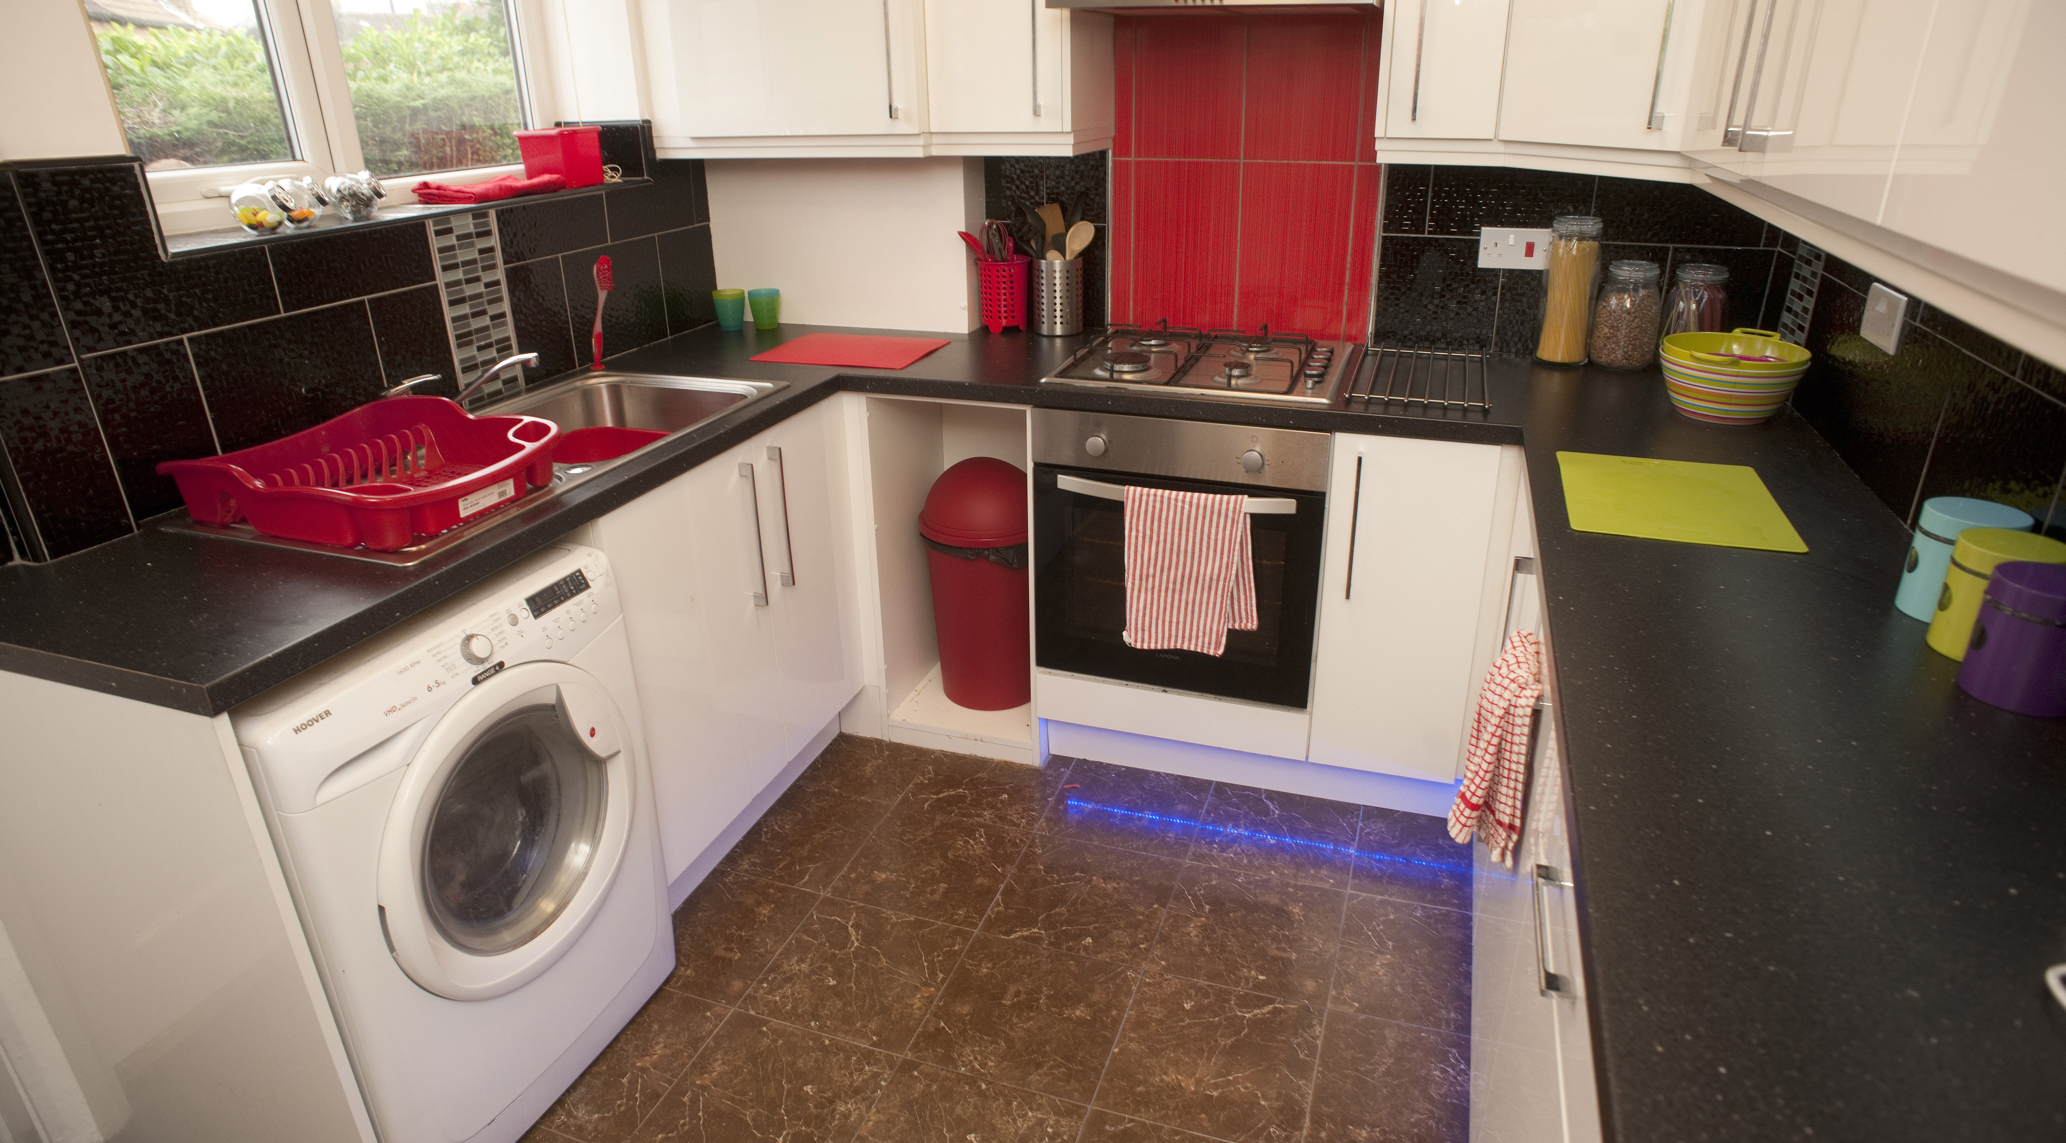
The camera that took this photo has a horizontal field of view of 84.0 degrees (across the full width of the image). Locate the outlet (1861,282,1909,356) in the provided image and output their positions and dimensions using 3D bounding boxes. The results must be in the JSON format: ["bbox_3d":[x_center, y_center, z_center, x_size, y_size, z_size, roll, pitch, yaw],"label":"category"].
[{"bbox_3d":[1.278,-0.383,1.731,0.012,0.086,0.143,7,24,18],"label":"outlet"}]

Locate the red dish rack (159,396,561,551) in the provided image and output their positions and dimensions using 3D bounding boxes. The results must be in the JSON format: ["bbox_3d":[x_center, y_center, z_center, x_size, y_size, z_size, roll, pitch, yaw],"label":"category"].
[{"bbox_3d":[-0.983,-0.163,1.770,0.420,0.105,0.430,7,24,18],"label":"red dish rack"}]

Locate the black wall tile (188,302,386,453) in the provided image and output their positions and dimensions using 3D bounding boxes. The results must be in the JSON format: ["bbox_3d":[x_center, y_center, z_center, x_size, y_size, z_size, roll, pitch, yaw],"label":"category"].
[{"bbox_3d":[-1.230,-0.302,1.929,0.010,0.250,0.327,7,24,18],"label":"black wall tile"}]

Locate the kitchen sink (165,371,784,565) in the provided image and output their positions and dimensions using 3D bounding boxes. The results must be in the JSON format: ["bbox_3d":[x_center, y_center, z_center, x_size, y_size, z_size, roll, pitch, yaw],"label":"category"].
[{"bbox_3d":[-0.892,-0.155,2.064,0.475,0.165,1.000,7,25,18],"label":"kitchen sink"}]

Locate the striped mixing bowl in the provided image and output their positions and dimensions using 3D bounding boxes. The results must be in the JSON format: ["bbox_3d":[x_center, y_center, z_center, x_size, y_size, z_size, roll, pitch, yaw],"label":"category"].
[{"bbox_3d":[1.279,-0.339,2.102,0.240,0.102,0.240,7,25,18],"label":"striped mixing bowl"}]

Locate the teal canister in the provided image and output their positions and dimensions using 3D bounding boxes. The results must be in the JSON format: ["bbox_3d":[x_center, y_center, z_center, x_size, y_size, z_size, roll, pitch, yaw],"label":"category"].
[{"bbox_3d":[1.068,-0.009,1.320,0.100,0.124,0.100,6,24,16],"label":"teal canister"}]

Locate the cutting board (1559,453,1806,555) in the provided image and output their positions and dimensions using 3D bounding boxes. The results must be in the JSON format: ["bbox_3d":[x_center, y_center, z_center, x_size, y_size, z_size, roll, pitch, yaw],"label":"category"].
[{"bbox_3d":[0.932,-0.112,1.681,0.283,0.006,0.366,7,25,18],"label":"cutting board"}]

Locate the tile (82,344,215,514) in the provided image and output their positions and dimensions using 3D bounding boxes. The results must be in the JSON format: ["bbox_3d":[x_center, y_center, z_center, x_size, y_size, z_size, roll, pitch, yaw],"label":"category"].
[{"bbox_3d":[-1.312,-0.215,1.726,0.010,0.248,0.155,7,25,18],"label":"tile"}]

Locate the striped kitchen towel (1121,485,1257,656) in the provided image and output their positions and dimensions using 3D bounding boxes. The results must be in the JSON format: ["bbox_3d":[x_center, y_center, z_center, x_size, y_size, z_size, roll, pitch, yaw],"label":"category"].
[{"bbox_3d":[0.318,0.001,2.322,0.272,0.348,0.055,7,24,18],"label":"striped kitchen towel"}]

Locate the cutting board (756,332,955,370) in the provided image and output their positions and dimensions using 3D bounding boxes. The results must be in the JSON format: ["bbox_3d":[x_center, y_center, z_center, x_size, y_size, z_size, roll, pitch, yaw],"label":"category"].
[{"bbox_3d":[-0.418,-0.517,2.675,0.381,0.006,0.287,7,25,18],"label":"cutting board"}]

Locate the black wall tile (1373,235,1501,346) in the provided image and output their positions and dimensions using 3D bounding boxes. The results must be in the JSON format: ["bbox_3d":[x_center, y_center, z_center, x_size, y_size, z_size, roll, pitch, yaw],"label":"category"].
[{"bbox_3d":[0.914,-0.625,2.588,0.265,0.255,0.010,7,25,18],"label":"black wall tile"}]

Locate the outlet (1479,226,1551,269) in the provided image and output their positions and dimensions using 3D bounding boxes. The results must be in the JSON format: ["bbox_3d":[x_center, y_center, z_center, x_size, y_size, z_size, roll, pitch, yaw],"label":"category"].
[{"bbox_3d":[1.059,-0.708,2.519,0.146,0.086,0.010,7,24,18],"label":"outlet"}]

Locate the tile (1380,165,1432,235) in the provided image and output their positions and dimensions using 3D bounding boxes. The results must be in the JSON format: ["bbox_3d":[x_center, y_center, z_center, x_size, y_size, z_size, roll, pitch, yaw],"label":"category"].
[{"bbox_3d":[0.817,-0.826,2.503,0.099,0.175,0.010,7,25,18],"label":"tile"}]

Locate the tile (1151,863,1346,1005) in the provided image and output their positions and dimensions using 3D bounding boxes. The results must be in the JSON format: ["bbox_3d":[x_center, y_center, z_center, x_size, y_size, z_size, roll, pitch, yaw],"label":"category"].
[{"bbox_3d":[0.412,0.683,2.184,0.325,0.010,0.325,7,24,18],"label":"tile"}]

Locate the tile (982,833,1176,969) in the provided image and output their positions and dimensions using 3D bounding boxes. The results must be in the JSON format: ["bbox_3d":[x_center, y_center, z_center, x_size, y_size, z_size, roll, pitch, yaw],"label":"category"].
[{"bbox_3d":[0.105,0.650,2.289,0.330,0.010,0.330,7,25,18],"label":"tile"}]

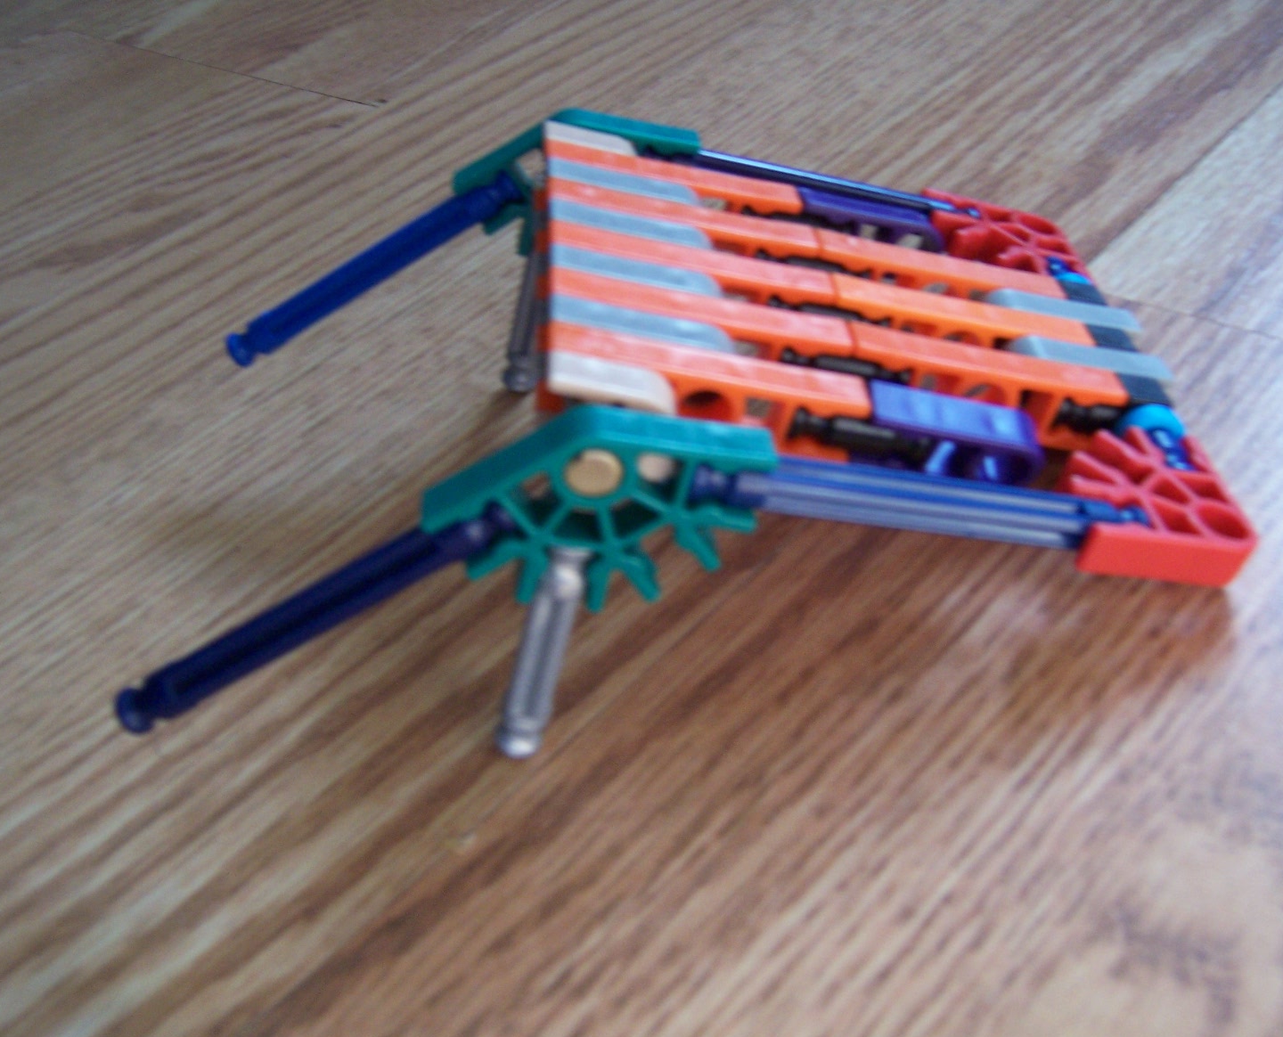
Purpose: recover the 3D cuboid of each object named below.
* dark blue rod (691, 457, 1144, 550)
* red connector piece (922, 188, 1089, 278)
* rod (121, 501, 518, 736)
[{"bbox_3d":[0.032,-0.002,0.146,0.054,0.006,0.006,7,38,-12],"label":"dark blue rod"},{"bbox_3d":[0.055,-0.041,0.203,0.022,0.006,0.022,7,39,-11],"label":"red connector piece"},{"bbox_3d":[-0.036,0.010,0.145,0.054,0.006,0.006,-28,36,17],"label":"rod"}]

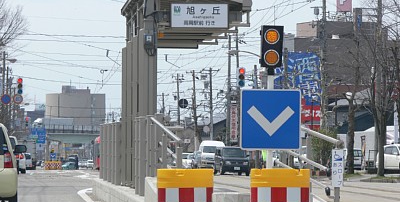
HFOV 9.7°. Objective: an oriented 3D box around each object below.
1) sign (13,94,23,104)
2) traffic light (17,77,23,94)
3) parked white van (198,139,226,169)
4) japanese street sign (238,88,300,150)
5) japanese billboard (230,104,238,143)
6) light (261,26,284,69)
[{"bbox_3d":[-11.263,-0.087,147.000,0.600,0.600,0.050,0,-1,-4],"label":"sign"},{"bbox_3d":[-11.152,-0.912,147.000,0.370,1.050,0.350,0,-1,-4],"label":"traffic light"},{"bbox_3d":[0.864,4.082,174.393,1.720,2.150,4.800,0,-1,-4],"label":"parked white van"},{"bbox_3d":[0.734,0.196,24.550,0.620,0.625,0.050,0,-1,-2],"label":"japanese street sign"},{"bbox_3d":[2.251,1.459,155.000,0.470,2.450,0.180,0,-1,-4],"label":"japanese billboard"},{"bbox_3d":[0.754,-0.562,24.650,0.235,0.435,0.170,0,-1,-4],"label":"light"}]

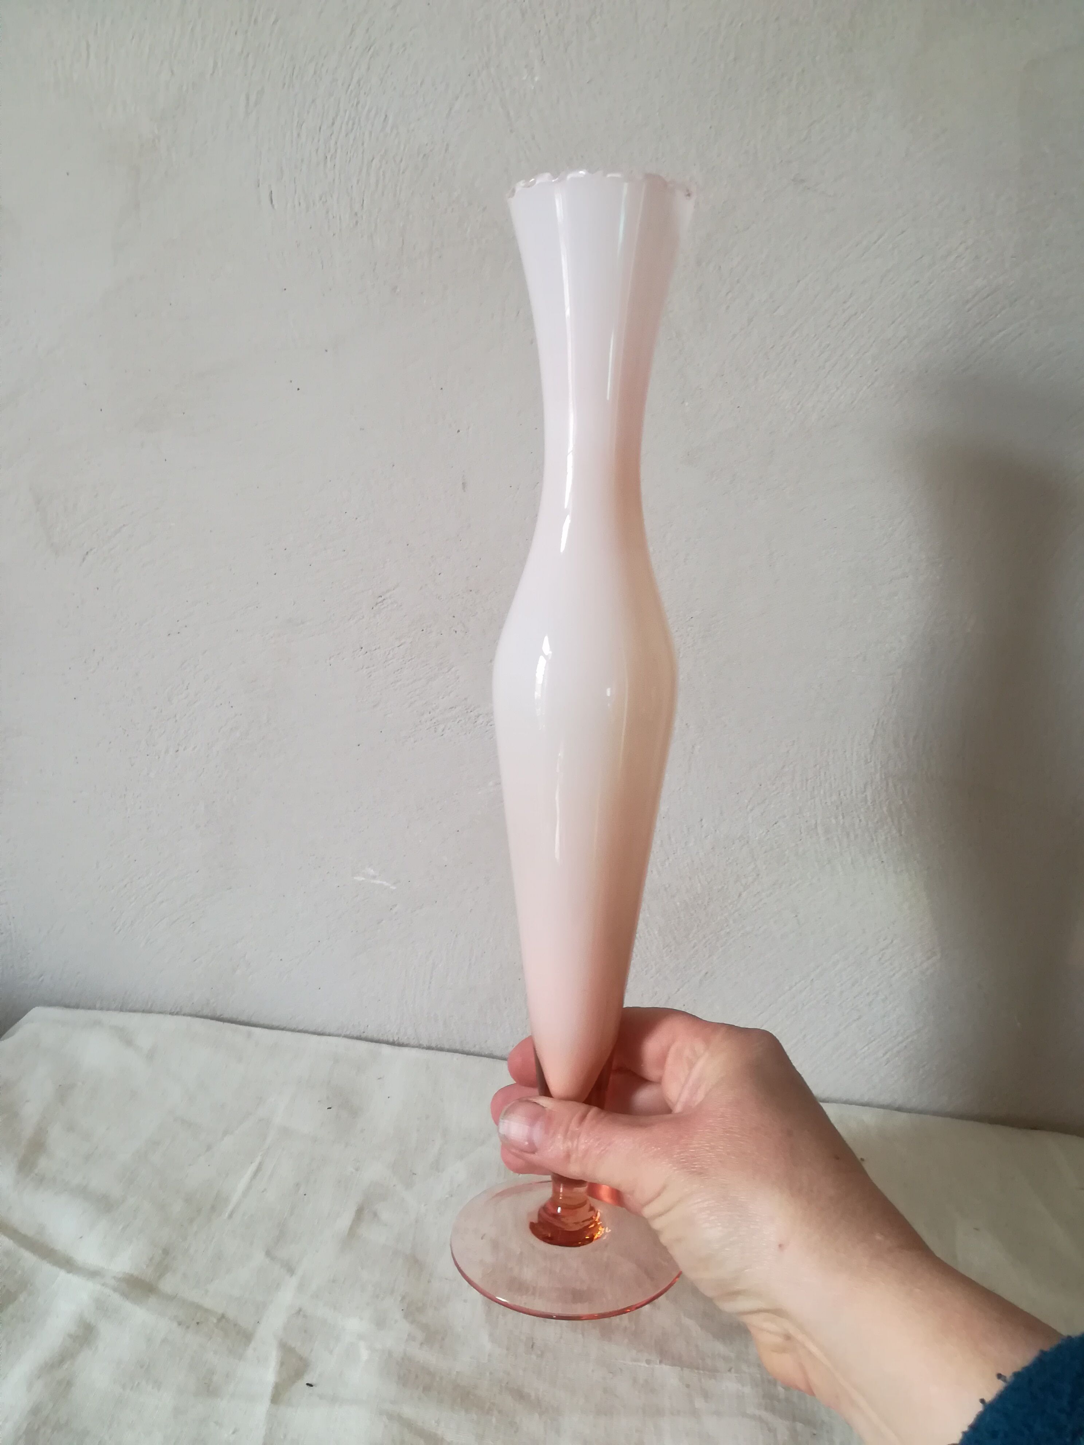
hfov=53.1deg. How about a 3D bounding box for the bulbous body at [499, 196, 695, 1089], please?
[{"bbox_3d":[0.013,-0.012,0.322,0.056,0.271,0.056,2,7,0],"label":"bulbous body"}]

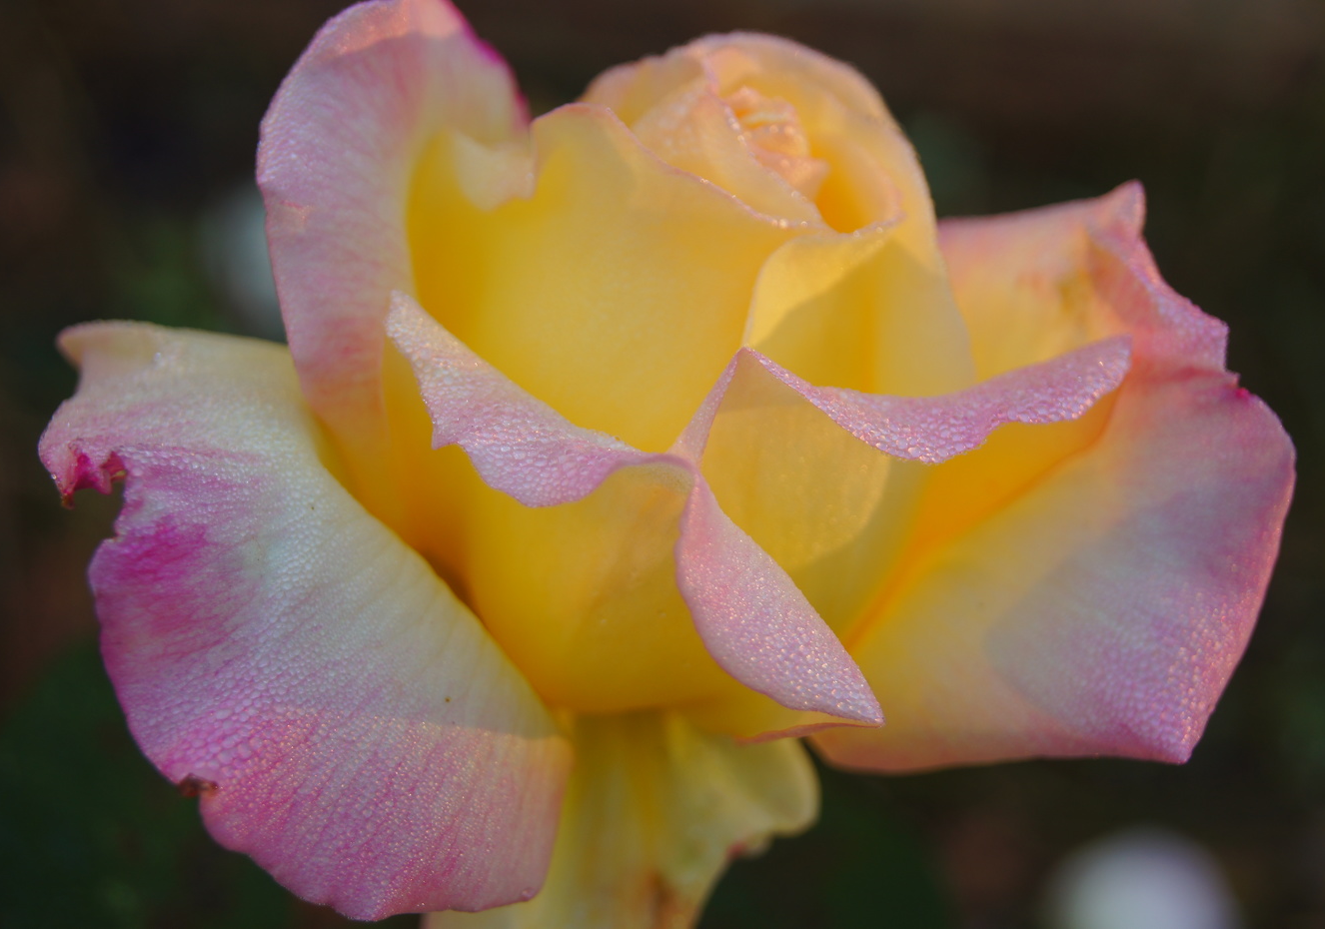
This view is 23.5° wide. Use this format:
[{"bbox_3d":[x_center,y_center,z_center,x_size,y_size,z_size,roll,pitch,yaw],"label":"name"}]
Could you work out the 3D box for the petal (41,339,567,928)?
[{"bbox_3d":[-0.033,0.013,0.293,0.044,0.048,0.026,8,16,29],"label":"petal"}]

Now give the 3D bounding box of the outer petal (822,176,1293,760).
[{"bbox_3d":[0.037,0.000,0.304,0.040,0.050,0.026,-10,17,-34],"label":"outer petal"}]

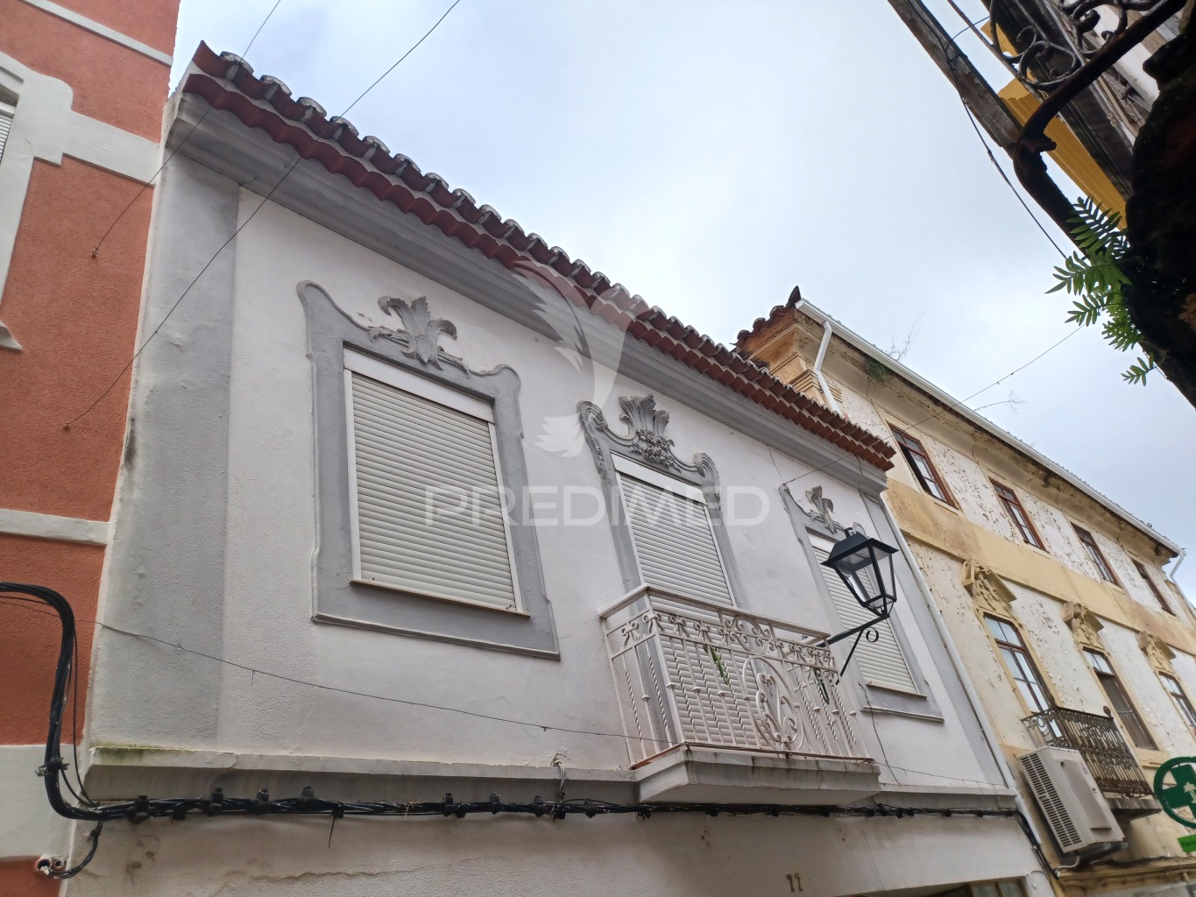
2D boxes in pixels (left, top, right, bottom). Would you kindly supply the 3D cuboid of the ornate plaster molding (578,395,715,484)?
[{"bbox_3d":[0.507,-0.152,7.456,1.799,0.711,0.175,22,-47,-41],"label":"ornate plaster molding"}]

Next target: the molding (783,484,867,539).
[{"bbox_3d":[2.350,0.602,8.902,1.600,0.653,0.099,22,-47,-41],"label":"molding"}]

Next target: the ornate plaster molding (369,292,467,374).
[{"bbox_3d":[-1.161,-0.815,5.619,0.752,0.637,0.099,22,-47,-41],"label":"ornate plaster molding"}]

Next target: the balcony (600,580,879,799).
[{"bbox_3d":[1.009,1.687,5.667,2.178,1.122,0.436,22,-47,-41],"label":"balcony"}]

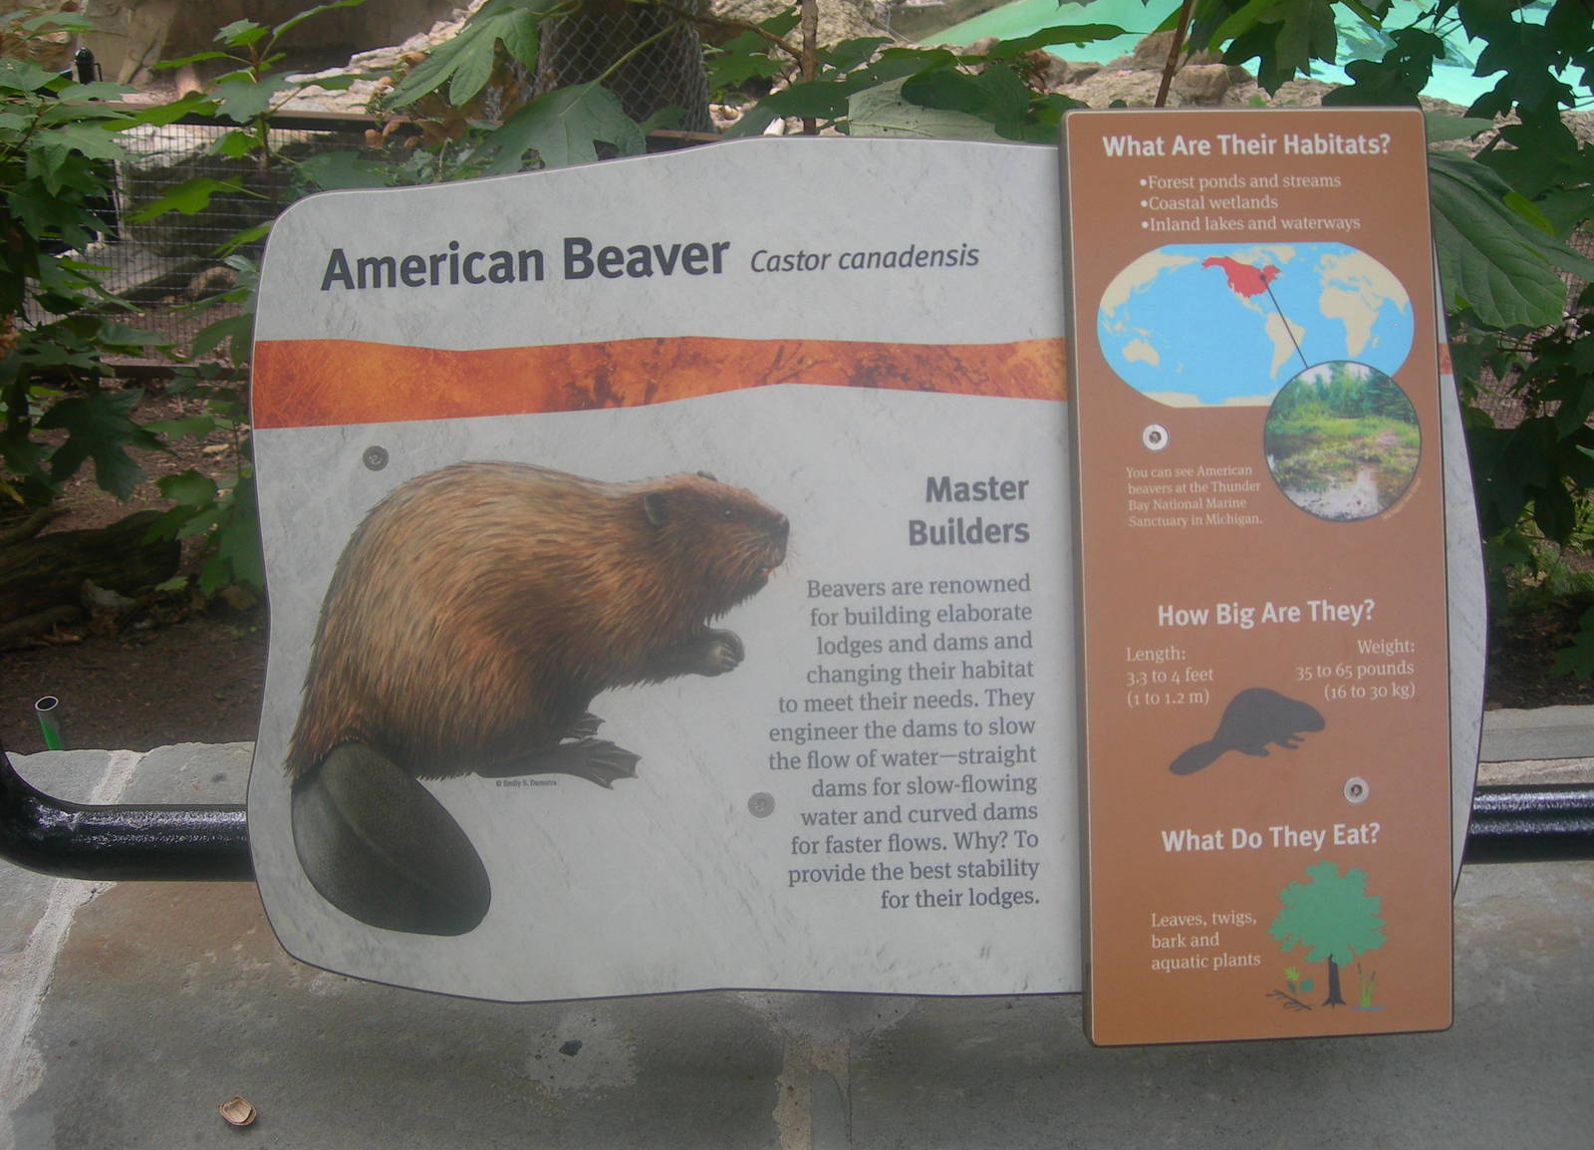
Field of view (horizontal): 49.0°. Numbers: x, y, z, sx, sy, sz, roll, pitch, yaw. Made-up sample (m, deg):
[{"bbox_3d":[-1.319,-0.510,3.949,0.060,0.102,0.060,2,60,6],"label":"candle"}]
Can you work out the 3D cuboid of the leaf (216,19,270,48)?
[{"bbox_3d":[-0.633,-0.619,2.000,0.061,0.030,0.060,0,21,0],"label":"leaf"}]

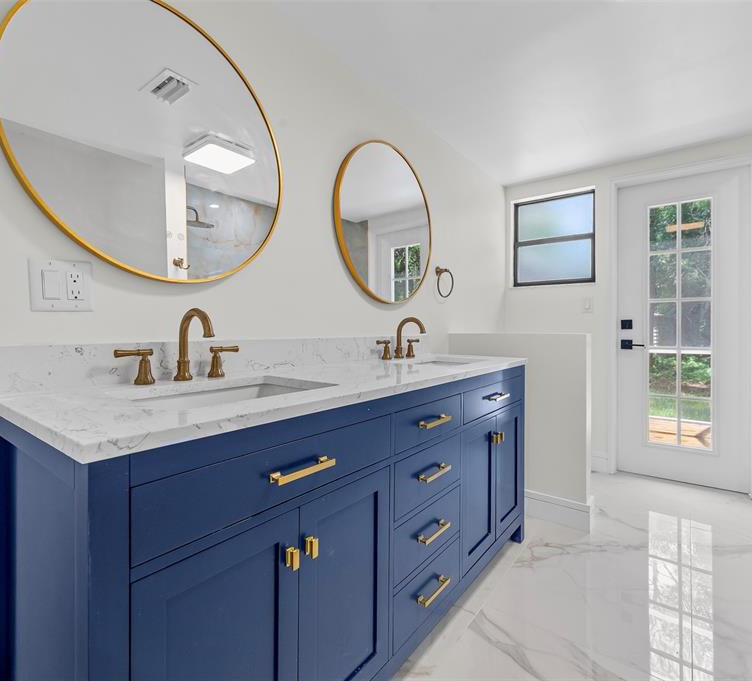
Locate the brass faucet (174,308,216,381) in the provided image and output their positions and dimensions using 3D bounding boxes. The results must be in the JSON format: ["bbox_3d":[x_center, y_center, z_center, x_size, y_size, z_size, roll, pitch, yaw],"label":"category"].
[{"bbox_3d":[-0.486,0.013,1.069,0.178,0.199,0.053,1,1,37],"label":"brass faucet"}]

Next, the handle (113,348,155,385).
[{"bbox_3d":[-0.609,0.069,1.010,0.054,0.091,0.095,1,1,37],"label":"handle"}]

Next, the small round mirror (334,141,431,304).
[{"bbox_3d":[0.065,-0.565,1.958,0.027,0.766,0.766,1,1,37],"label":"small round mirror"}]

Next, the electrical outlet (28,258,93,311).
[{"bbox_3d":[-0.736,-0.128,0.933,0.009,0.118,0.119,1,1,37],"label":"electrical outlet"}]

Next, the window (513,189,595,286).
[{"bbox_3d":[1.390,-0.780,3.132,0.590,0.679,0.060,1,1,37],"label":"window"}]

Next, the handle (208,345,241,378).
[{"bbox_3d":[-0.450,0.061,1.182,0.047,0.088,0.095,2,2,45],"label":"handle"}]

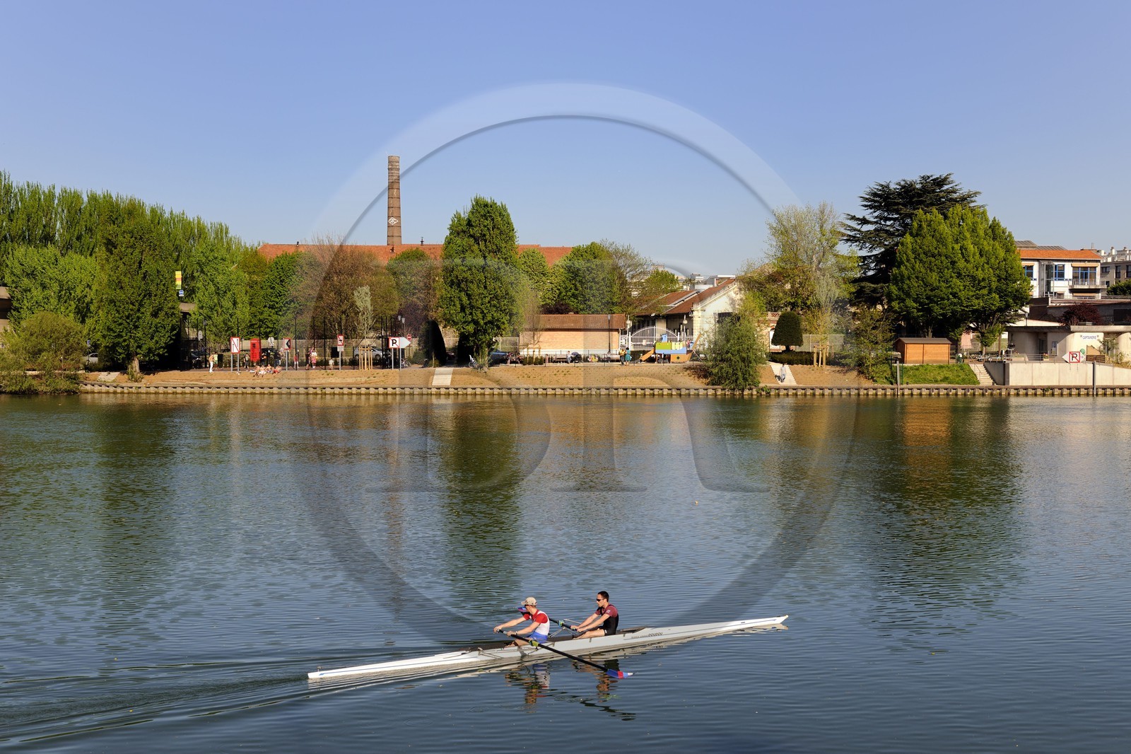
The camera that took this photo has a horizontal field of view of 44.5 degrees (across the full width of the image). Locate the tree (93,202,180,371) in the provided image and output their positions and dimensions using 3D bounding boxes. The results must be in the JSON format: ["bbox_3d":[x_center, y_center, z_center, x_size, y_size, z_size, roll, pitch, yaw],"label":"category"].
[{"bbox_3d":[-40.350,-8.310,130.000,8.200,16.200,8.000,0,2,0],"label":"tree"}]

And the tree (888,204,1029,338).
[{"bbox_3d":[42.110,-10.220,148.000,14.800,16.200,12.500,0,2,0],"label":"tree"}]

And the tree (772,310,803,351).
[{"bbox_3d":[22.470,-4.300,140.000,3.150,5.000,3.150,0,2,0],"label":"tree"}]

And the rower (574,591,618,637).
[{"bbox_3d":[0.620,4.663,27.075,0.850,0.880,0.520,-1,2,-26],"label":"rower"}]

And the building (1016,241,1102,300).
[{"bbox_3d":[66.500,-11.590,194.000,15.000,13.500,11.000,0,2,-4],"label":"building"}]

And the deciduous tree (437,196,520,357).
[{"bbox_3d":[-8.062,-8.820,127.758,7.600,16.000,7.600,0,2,0],"label":"deciduous tree"}]

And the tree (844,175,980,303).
[{"bbox_3d":[39.856,-12.848,157.628,16.200,20.800,16.000,0,2,0],"label":"tree"}]

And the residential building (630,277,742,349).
[{"bbox_3d":[18.200,-7.819,180.834,10.700,9.400,27.000,0,2,-12],"label":"residential building"}]

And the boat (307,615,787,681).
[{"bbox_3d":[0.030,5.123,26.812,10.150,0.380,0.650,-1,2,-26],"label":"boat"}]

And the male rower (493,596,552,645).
[{"bbox_3d":[-0.810,4.694,26.396,1.000,0.870,0.520,-1,2,-26],"label":"male rower"}]

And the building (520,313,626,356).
[{"bbox_3d":[0.848,-4.691,156.935,11.900,4.950,6.500,0,2,0],"label":"building"}]

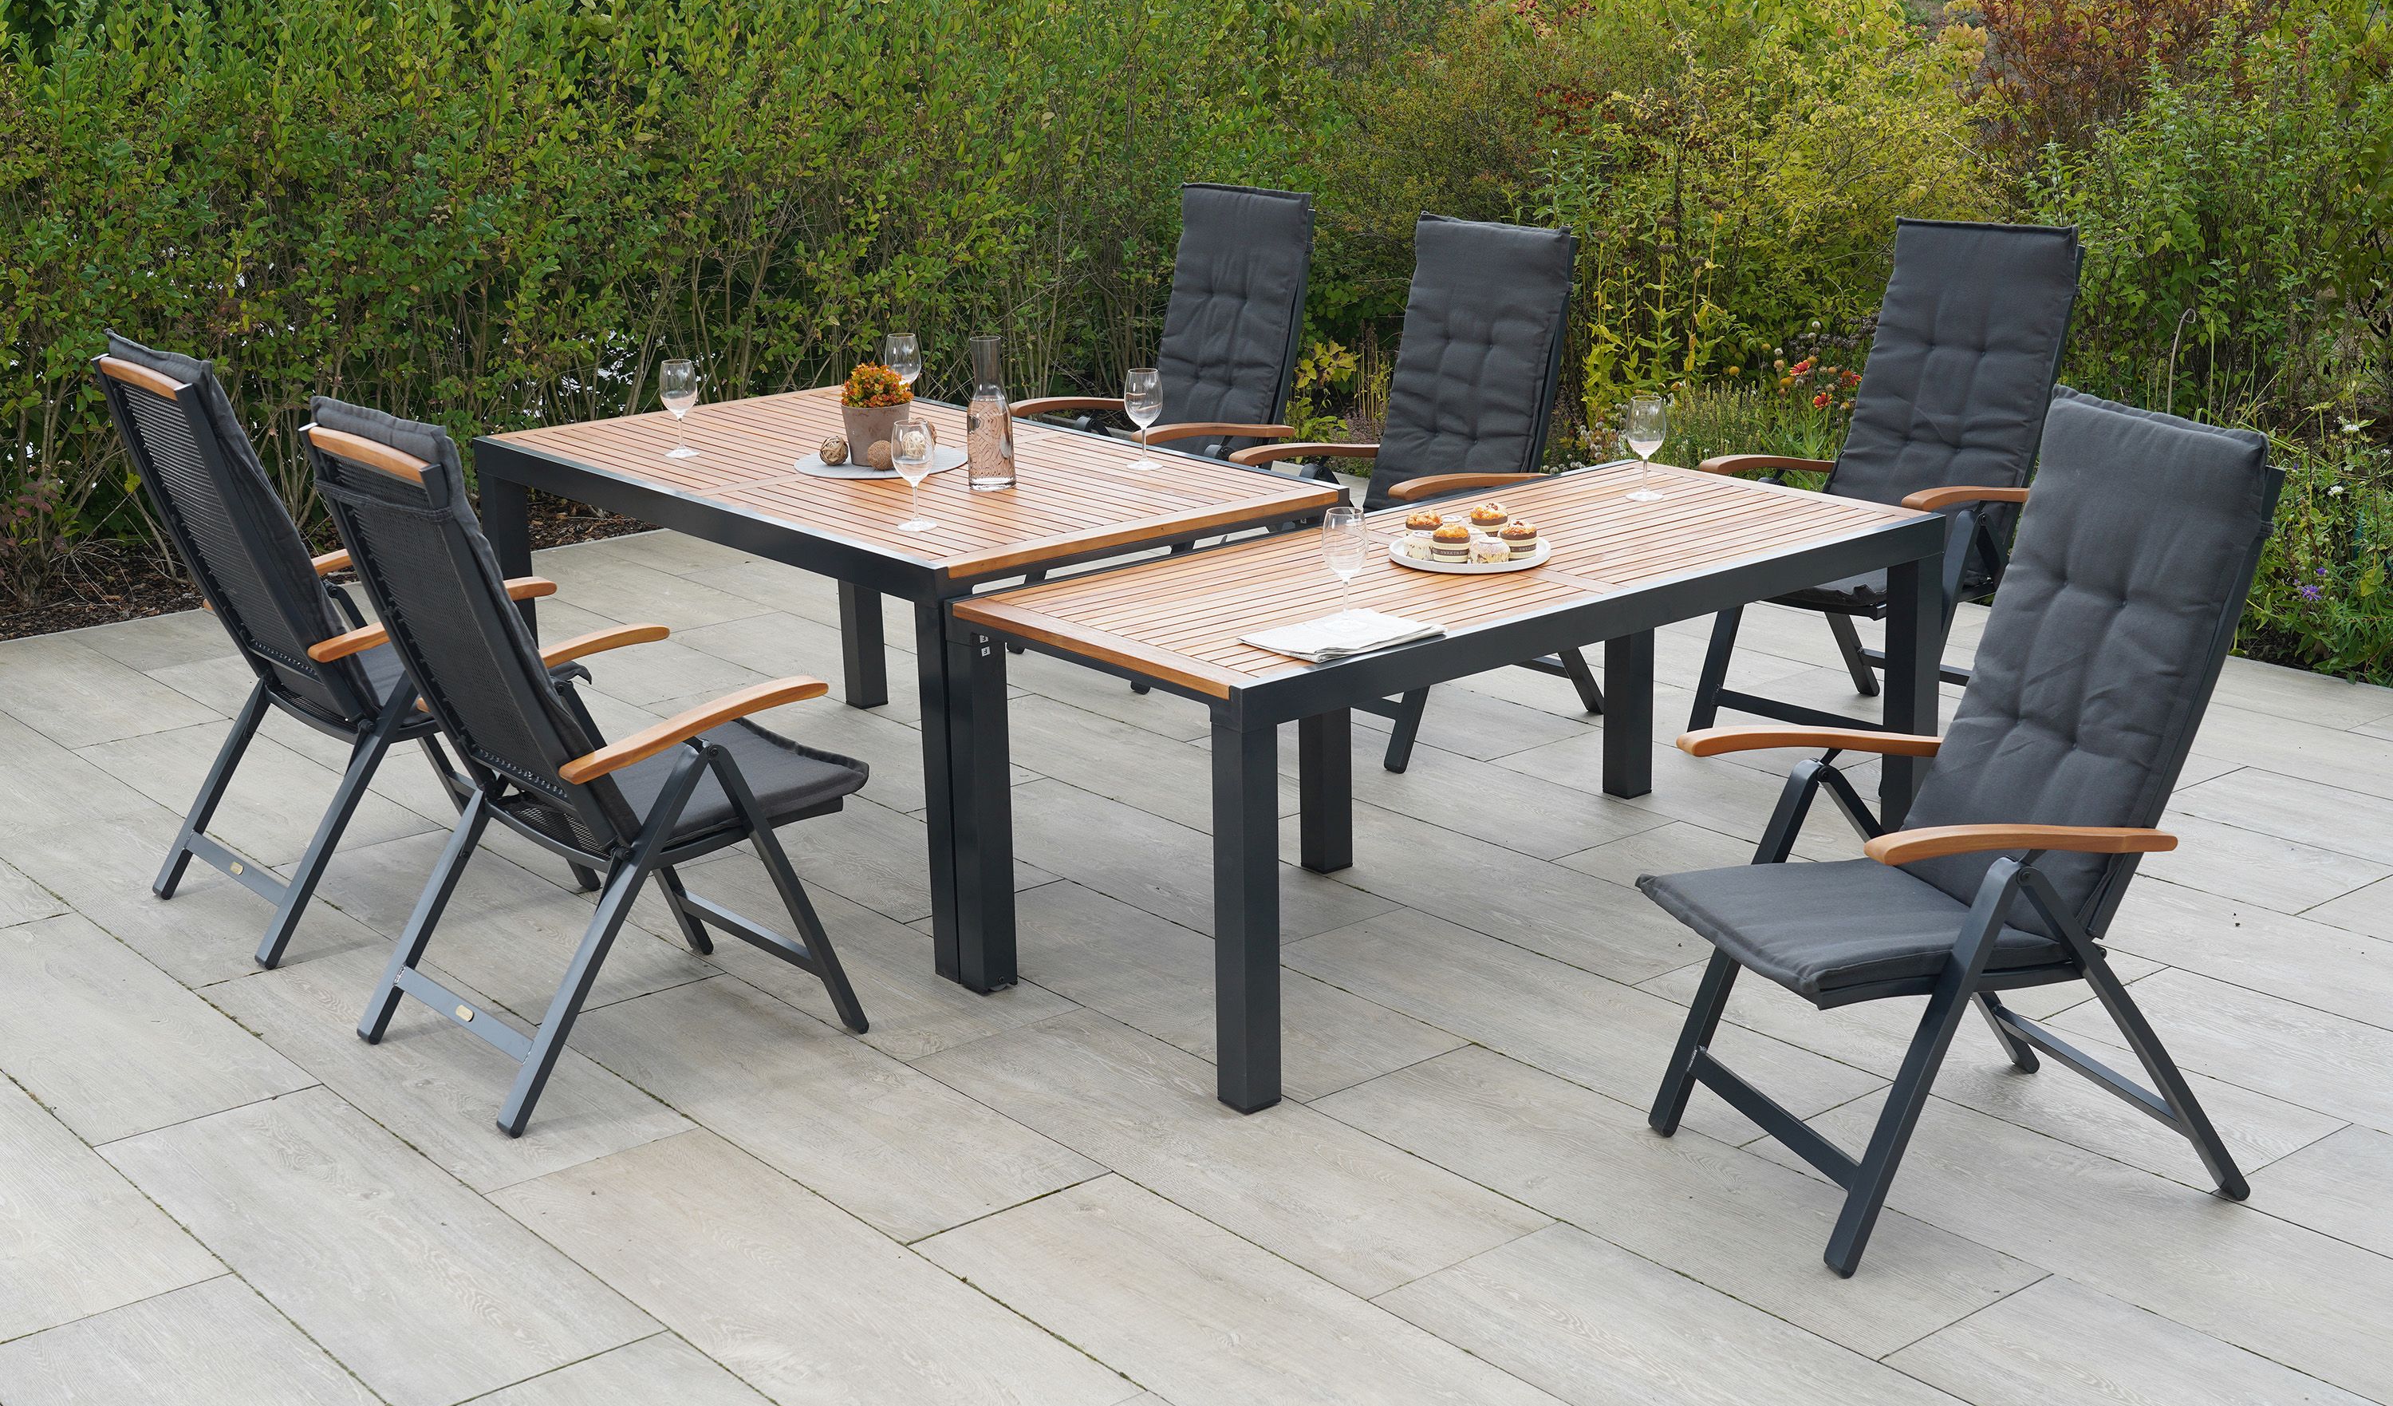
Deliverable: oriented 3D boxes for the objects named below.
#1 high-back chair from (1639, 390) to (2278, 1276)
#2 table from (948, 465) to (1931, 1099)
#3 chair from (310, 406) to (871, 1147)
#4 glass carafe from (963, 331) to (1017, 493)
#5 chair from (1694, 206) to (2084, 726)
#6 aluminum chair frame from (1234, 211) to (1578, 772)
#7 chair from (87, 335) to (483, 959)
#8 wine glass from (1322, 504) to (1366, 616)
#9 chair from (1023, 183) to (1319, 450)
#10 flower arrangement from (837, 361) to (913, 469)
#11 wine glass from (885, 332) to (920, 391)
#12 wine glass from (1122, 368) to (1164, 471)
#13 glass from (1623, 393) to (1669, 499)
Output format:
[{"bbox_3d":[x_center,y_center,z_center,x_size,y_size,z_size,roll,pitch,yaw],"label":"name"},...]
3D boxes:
[{"bbox_3d":[1.120,0.161,3.947,0.747,1.150,0.583,-6,16,-18],"label":"high-back chair"},{"bbox_3d":[0.525,0.079,5.093,1.839,0.726,0.808,-13,20,-38],"label":"table"},{"bbox_3d":[-1.026,0.033,4.561,0.747,1.145,0.583,-13,19,-37],"label":"chair"},{"bbox_3d":[-0.402,-0.567,5.179,0.094,0.289,0.094,-1,15,0],"label":"glass carafe"},{"bbox_3d":[1.599,-0.476,6.223,0.747,1.166,0.583,-13,19,-38],"label":"chair"},{"bbox_3d":[0.478,-0.506,6.188,0.700,1.145,0.565,-14,20,-39],"label":"aluminum chair frame"},{"bbox_3d":[-1.623,-0.155,5.138,0.730,1.100,0.565,-14,20,-39],"label":"chair"},{"bbox_3d":[0.252,-0.230,4.462,0.081,0.201,0.081,-1,15,0],"label":"wine glass"},{"bbox_3d":[-0.095,-0.699,6.922,0.700,1.145,0.565,-14,20,-39],"label":"chair"},{"bbox_3d":[-0.665,-0.593,5.430,0.152,0.198,0.152,-1,15,0],"label":"flower arrangement"},{"bbox_3d":[-0.688,-0.761,6.223,0.081,0.201,0.081,-1,15,0],"label":"wine glass"},{"bbox_3d":[-0.107,-0.573,5.359,0.080,0.195,0.080,-1,15,0],"label":"wine glass"},{"bbox_3d":[0.936,-0.531,5.532,0.081,0.206,0.081,-1,15,0],"label":"glass"}]

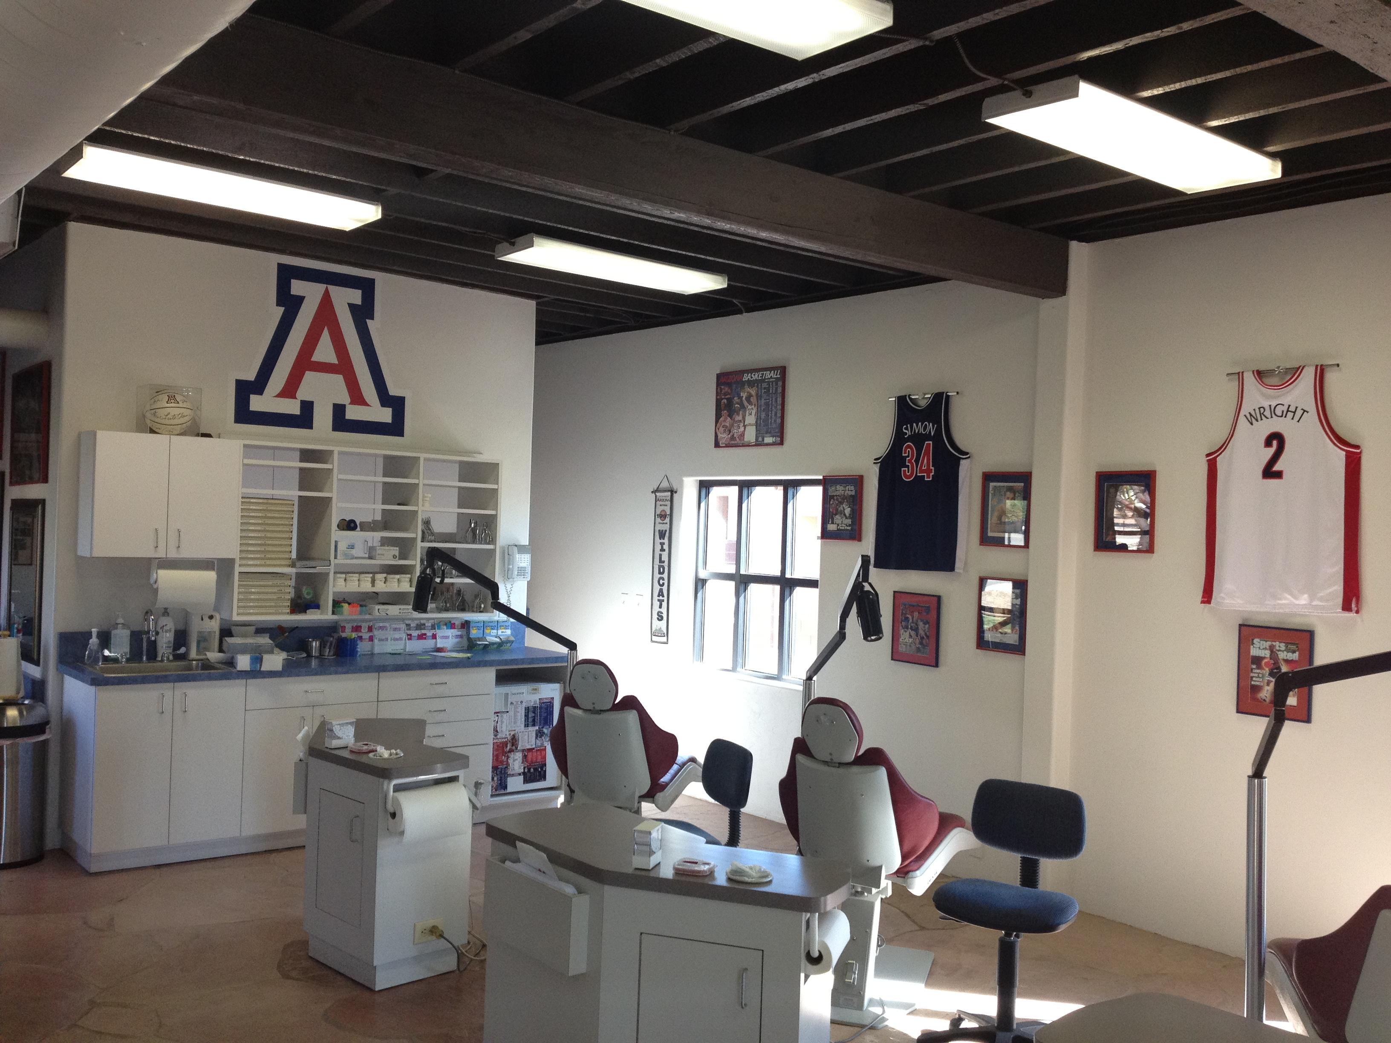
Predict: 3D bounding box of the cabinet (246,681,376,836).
[{"bbox_3d":[-2.112,1.164,7.303,0.706,0.764,0.540,2,0,-41],"label":"cabinet"}]

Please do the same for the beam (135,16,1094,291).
[{"bbox_3d":[0.028,-1.210,5.026,4.250,0.248,0.145,2,0,-41],"label":"beam"}]

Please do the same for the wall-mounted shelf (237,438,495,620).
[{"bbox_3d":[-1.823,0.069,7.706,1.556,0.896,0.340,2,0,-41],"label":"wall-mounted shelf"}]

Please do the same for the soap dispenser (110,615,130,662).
[{"bbox_3d":[-2.817,0.567,6.903,0.092,0.232,0.075,2,0,-41],"label":"soap dispenser"}]

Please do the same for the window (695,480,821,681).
[{"bbox_3d":[0.415,0.334,8.512,0.100,1.163,1.250,2,0,-37],"label":"window"}]

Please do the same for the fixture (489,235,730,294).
[{"bbox_3d":[-0.373,-1.216,6.697,1.196,0.070,0.347,2,0,-41],"label":"fixture"}]

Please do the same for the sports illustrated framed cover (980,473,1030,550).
[{"bbox_3d":[1.539,-0.058,6.959,0.025,0.372,0.305,2,0,-37],"label":"sports illustrated framed cover"}]

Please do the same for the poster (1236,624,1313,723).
[{"bbox_3d":[2.393,0.624,5.810,0.025,0.372,0.312,2,0,-37],"label":"poster"}]

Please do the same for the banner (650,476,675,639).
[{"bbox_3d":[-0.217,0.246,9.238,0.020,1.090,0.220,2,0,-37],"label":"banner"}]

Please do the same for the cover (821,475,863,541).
[{"bbox_3d":[0.825,-0.073,7.910,0.022,0.367,0.305,2,0,-37],"label":"cover"}]

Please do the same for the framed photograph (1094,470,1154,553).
[{"bbox_3d":[1.910,-0.041,6.225,0.030,0.359,0.313,2,0,-37],"label":"framed photograph"}]

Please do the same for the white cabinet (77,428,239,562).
[{"bbox_3d":[-2.652,-0.123,6.947,0.701,0.595,0.280,2,0,-41],"label":"white cabinet"}]

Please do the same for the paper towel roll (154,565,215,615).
[{"bbox_3d":[-2.630,0.349,7.222,0.290,0.205,0.120,2,0,-41],"label":"paper towel roll"}]

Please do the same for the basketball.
[{"bbox_3d":[-2.575,-0.524,6.884,0.242,0.242,0.242,2,0,-41],"label":"basketball"}]

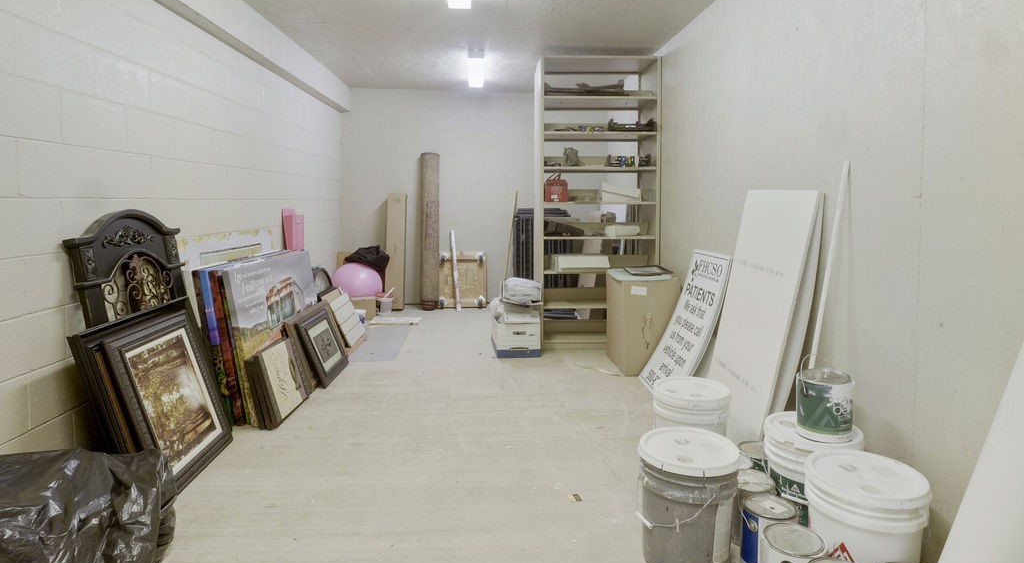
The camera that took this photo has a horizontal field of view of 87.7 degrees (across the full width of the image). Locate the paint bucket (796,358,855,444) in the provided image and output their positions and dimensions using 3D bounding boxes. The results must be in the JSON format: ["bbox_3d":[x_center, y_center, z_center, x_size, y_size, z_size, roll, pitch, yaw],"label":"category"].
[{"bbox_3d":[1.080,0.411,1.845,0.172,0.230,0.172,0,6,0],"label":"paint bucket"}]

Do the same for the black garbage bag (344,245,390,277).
[{"bbox_3d":[-1.530,-0.190,5.650,0.480,0.360,0.380,0,8,-3],"label":"black garbage bag"}]

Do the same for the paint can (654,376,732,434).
[{"bbox_3d":[0.755,0.634,2.250,0.310,0.365,0.310,0,6,0],"label":"paint can"}]

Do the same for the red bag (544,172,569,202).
[{"bbox_3d":[0.349,-0.737,4.130,0.175,0.235,0.110,0,7,-3],"label":"red bag"}]

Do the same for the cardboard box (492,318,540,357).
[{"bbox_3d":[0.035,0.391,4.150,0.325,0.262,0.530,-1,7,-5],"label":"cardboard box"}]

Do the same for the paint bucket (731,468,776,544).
[{"bbox_3d":[0.815,0.782,1.840,0.168,0.192,0.168,0,6,0],"label":"paint bucket"}]

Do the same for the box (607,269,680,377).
[{"bbox_3d":[0.923,0.279,3.810,0.378,0.635,0.510,0,8,-3],"label":"box"}]

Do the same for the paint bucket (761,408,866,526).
[{"bbox_3d":[1.060,0.696,1.875,0.310,0.360,0.310,0,6,0],"label":"paint bucket"}]

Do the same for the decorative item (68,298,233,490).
[{"bbox_3d":[-1.495,0.487,2.330,0.100,0.700,0.690,-18,9,0],"label":"decorative item"}]

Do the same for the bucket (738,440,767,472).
[{"bbox_3d":[0.993,0.760,2.130,0.165,0.195,0.165,0,8,0],"label":"bucket"}]

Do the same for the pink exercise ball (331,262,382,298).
[{"bbox_3d":[-1.591,0.041,5.450,0.530,0.500,0.530,0,7,-3],"label":"pink exercise ball"}]

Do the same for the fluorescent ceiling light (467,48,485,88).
[{"bbox_3d":[-0.330,-1.956,4.930,0.137,0.085,1.150,0,8,-3],"label":"fluorescent ceiling light"}]

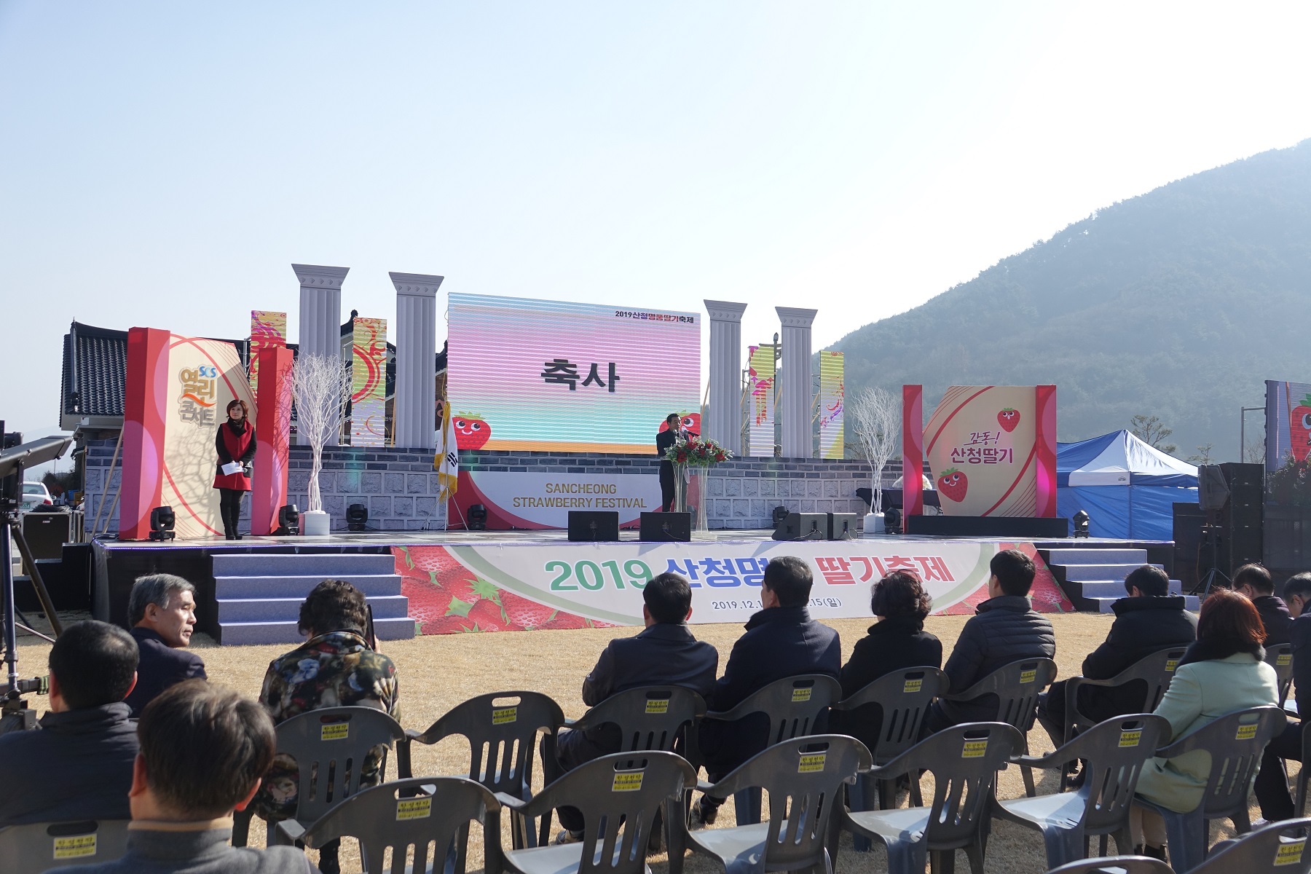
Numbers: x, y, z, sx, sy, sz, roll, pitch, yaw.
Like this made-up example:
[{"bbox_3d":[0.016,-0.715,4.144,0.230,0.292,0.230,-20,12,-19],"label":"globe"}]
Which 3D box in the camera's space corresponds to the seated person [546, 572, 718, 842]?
[{"bbox_3d":[-0.118,1.134,5.062,0.580,1.173,0.800,1,-3,-17],"label":"seated person"}]

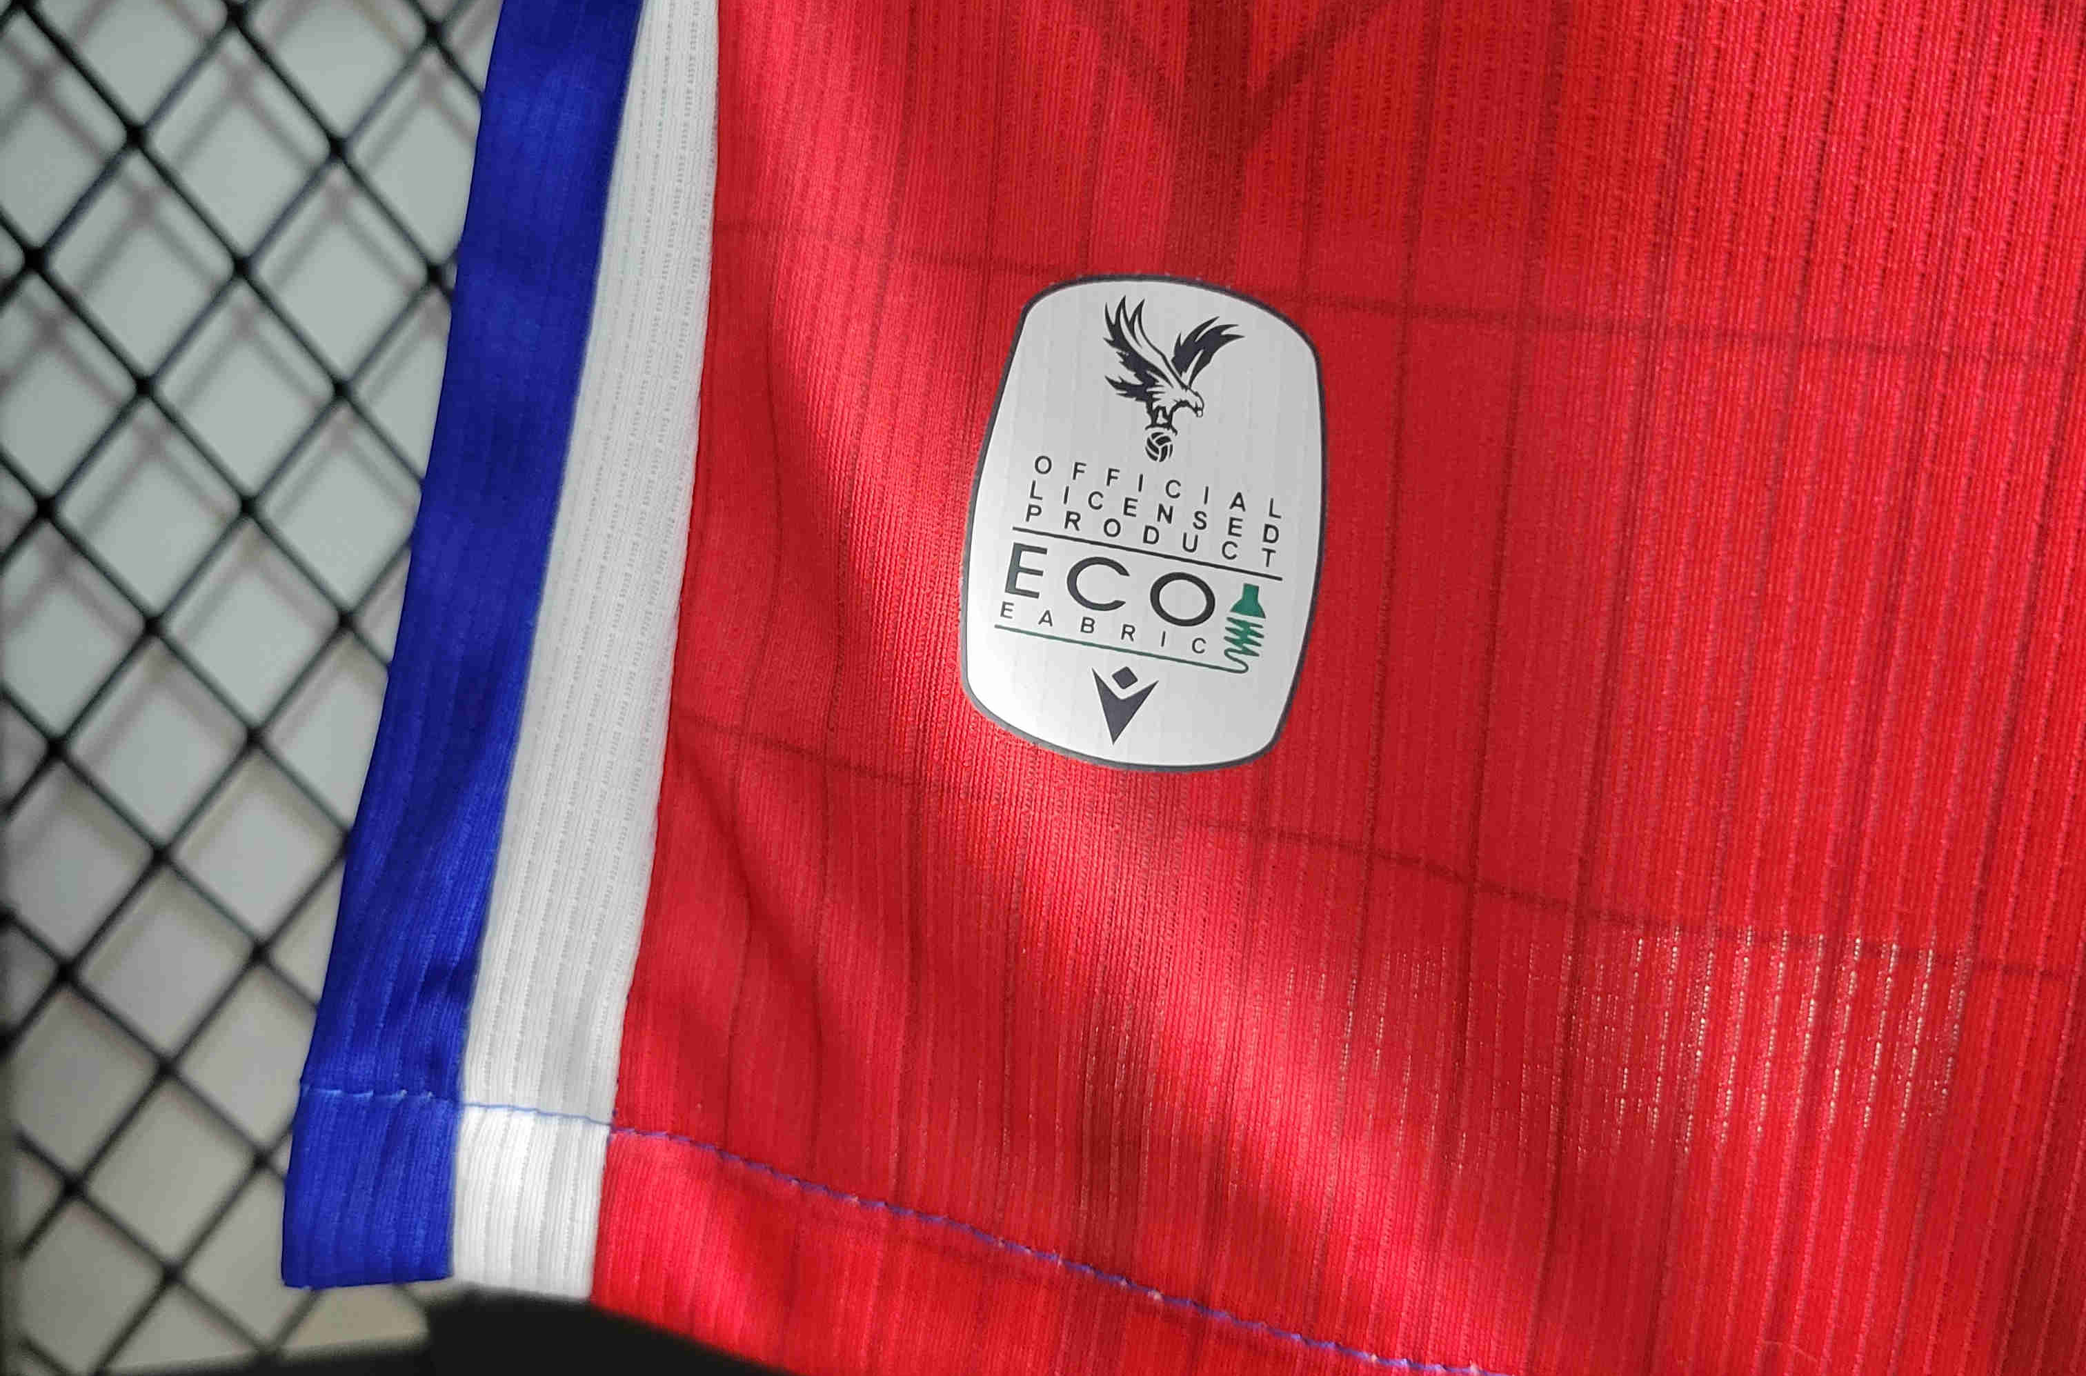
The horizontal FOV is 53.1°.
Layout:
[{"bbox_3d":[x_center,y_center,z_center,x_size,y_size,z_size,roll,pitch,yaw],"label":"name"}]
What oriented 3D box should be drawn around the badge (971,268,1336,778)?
[{"bbox_3d":[0.012,-0.019,0.250,0.044,0.060,0.002,13,17,20],"label":"badge"}]

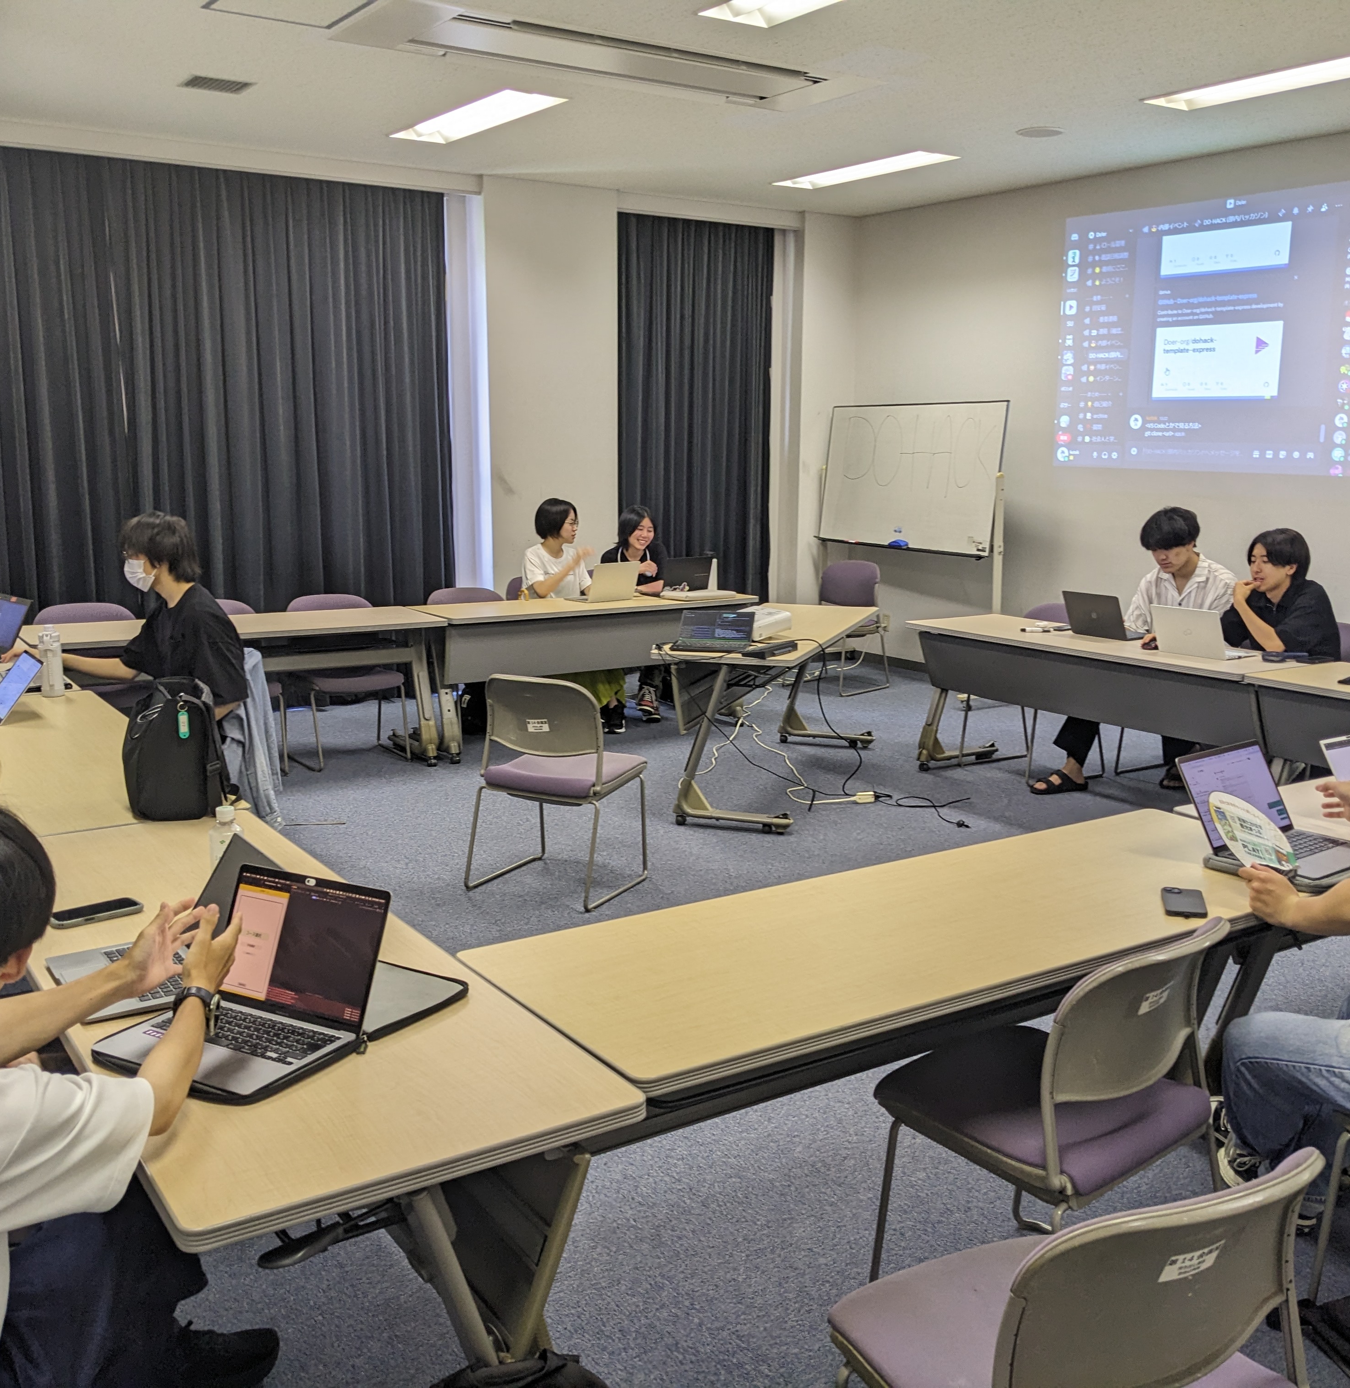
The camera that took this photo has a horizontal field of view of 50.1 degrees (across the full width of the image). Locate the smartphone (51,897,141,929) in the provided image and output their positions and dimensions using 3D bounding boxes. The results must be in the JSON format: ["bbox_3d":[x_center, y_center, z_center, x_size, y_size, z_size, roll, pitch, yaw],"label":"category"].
[{"bbox_3d":[-1.077,0.409,2.696,0.152,0.011,0.077,-8,13,-37],"label":"smartphone"}]

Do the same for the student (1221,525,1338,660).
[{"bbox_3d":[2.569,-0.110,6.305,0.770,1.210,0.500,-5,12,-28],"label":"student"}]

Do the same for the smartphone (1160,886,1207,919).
[{"bbox_3d":[0.987,0.404,2.801,0.074,0.011,0.140,3,11,15],"label":"smartphone"}]

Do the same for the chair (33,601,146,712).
[{"bbox_3d":[-2.639,0.003,6.629,0.515,0.775,0.520,-7,13,-33],"label":"chair"}]

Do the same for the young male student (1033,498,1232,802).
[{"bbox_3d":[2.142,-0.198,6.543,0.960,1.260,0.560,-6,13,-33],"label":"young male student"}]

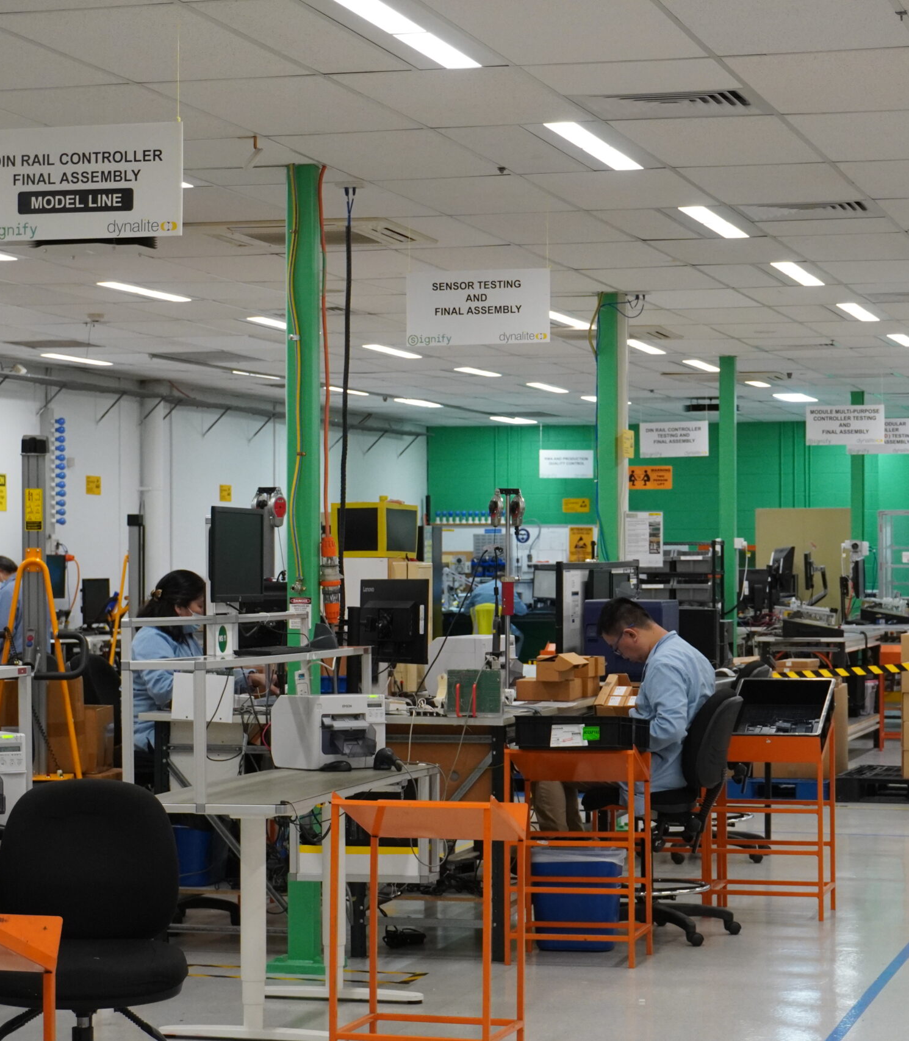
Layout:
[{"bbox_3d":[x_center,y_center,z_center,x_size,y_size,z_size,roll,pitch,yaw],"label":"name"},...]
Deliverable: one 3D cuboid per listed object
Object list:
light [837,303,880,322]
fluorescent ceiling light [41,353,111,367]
[{"bbox_3d":[2.509,-1.304,17.223,0.113,0.060,1.160,0,-1,16],"label":"light"},{"bbox_3d":[-2.890,-1.248,21.311,0.113,0.060,1.160,0,-1,16],"label":"fluorescent ceiling light"}]

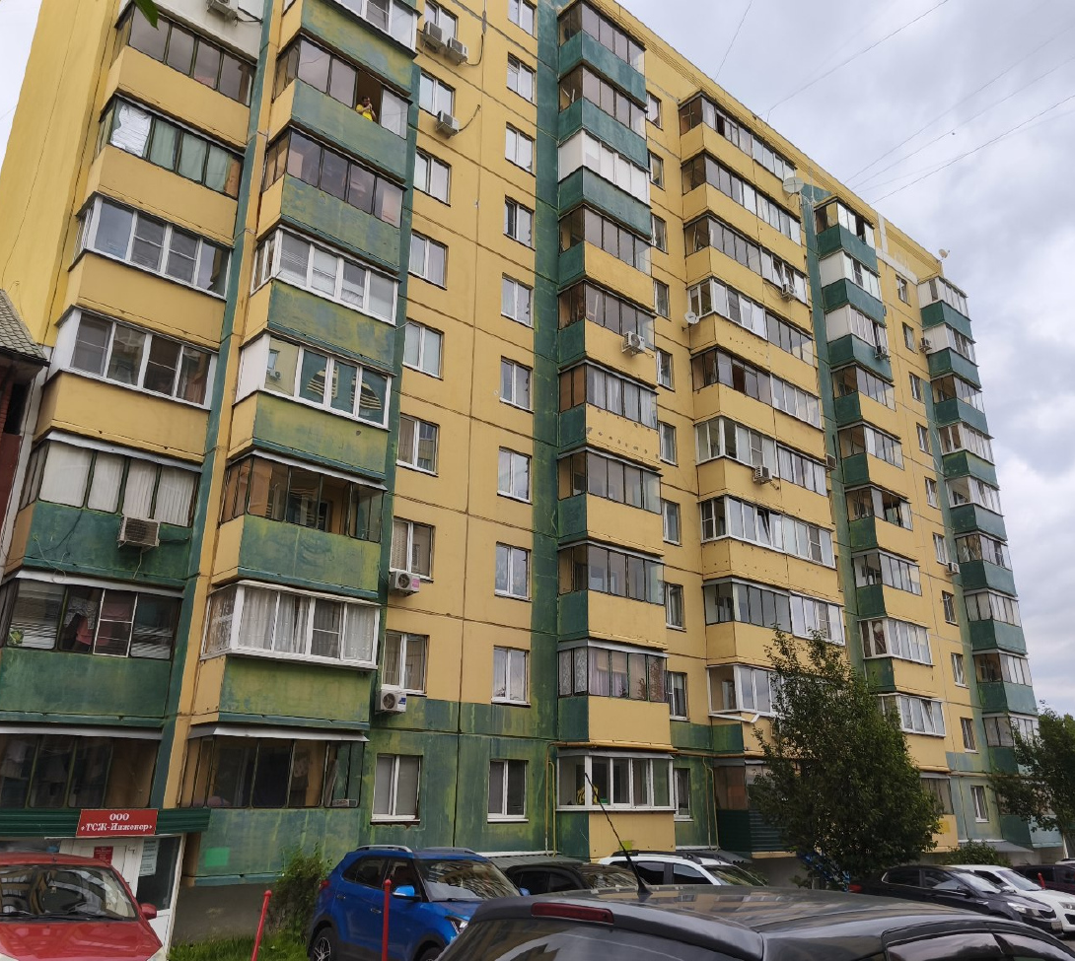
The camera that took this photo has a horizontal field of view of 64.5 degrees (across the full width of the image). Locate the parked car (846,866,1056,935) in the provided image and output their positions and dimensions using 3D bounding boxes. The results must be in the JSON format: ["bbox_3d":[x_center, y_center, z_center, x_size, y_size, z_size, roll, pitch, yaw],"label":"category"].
[{"bbox_3d":[9.854,9.945,20.159,1.740,1.470,4.400,17,-26,-37],"label":"parked car"}]

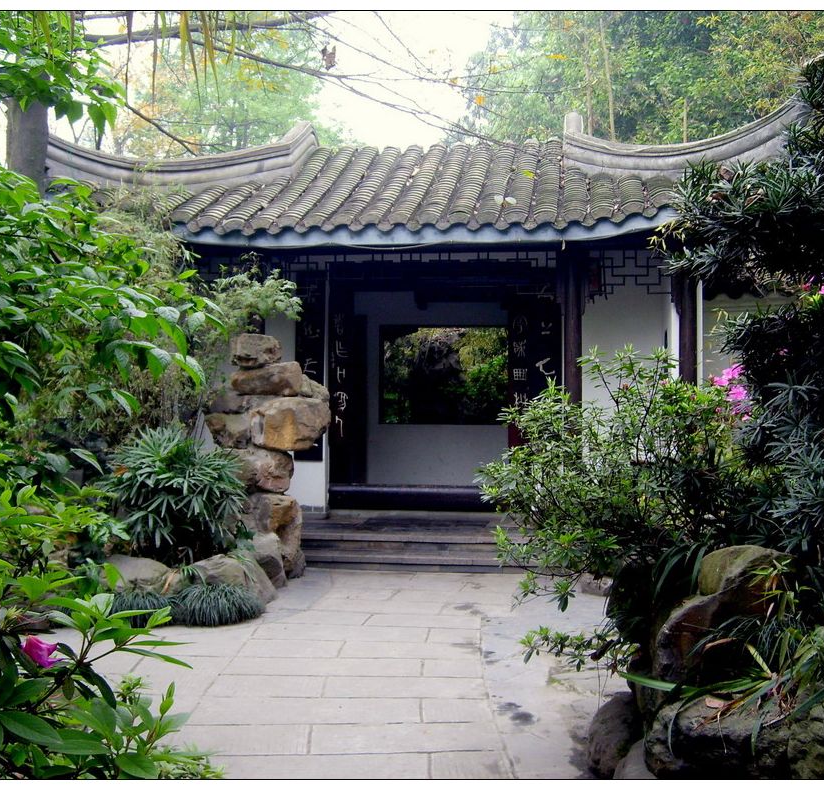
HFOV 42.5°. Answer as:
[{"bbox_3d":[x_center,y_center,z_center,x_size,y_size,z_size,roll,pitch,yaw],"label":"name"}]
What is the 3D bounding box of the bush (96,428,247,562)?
[{"bbox_3d":[-1.770,0.750,7.850,1.070,1.000,0.970,0,1,0],"label":"bush"}]

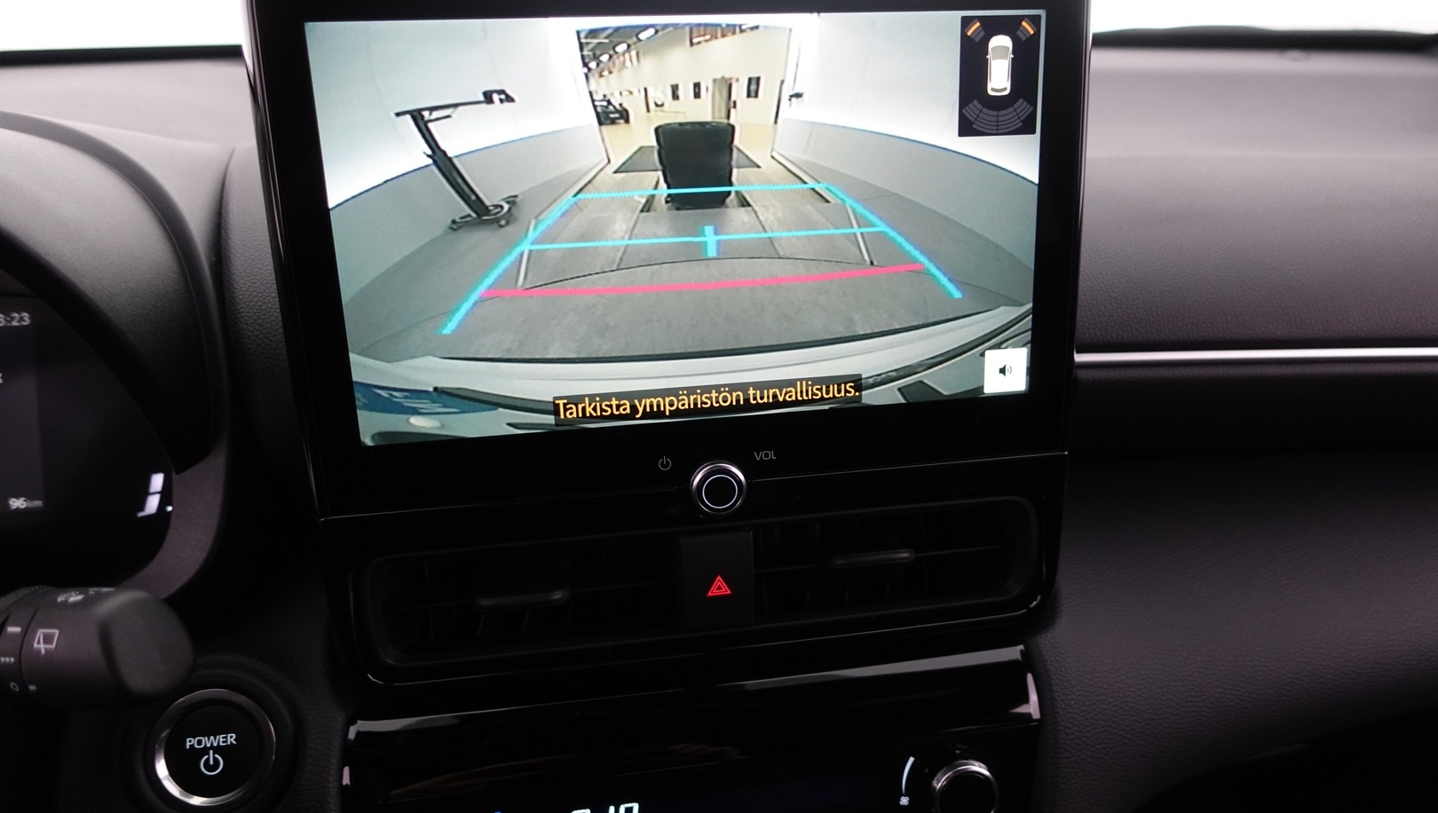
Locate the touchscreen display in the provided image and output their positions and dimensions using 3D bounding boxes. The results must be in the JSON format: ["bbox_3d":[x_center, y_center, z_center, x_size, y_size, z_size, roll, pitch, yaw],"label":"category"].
[{"bbox_3d":[-0.005,-0.060,0.320,0.234,0.132,0.013,-4,15,-8],"label":"touchscreen display"}]

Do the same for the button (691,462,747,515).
[{"bbox_3d":[0.000,0.028,0.333,0.021,0.021,0.011,-4,15,-8],"label":"button"}]

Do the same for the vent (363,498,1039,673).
[{"bbox_3d":[-0.002,0.059,0.358,0.247,0.046,0.028,-4,15,-8],"label":"vent"}]

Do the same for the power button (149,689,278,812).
[{"bbox_3d":[-0.174,0.118,0.330,0.042,0.042,0.012,-4,-5,-8],"label":"power button"}]

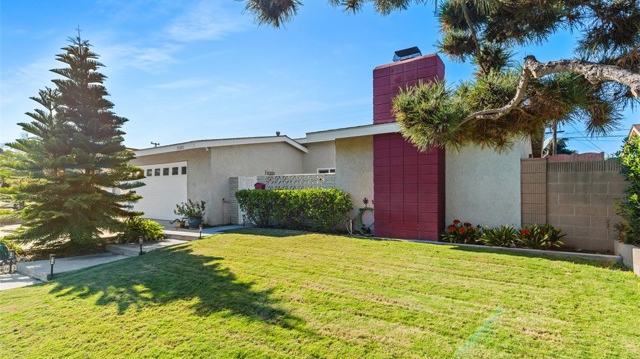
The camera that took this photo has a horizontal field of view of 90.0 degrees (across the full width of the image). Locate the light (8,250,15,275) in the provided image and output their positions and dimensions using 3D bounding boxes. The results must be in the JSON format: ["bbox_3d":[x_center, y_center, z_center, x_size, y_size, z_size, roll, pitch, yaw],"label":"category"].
[{"bbox_3d":[-5.200,1.390,5.400,0.080,0.400,0.080,-1,-2,32],"label":"light"}]

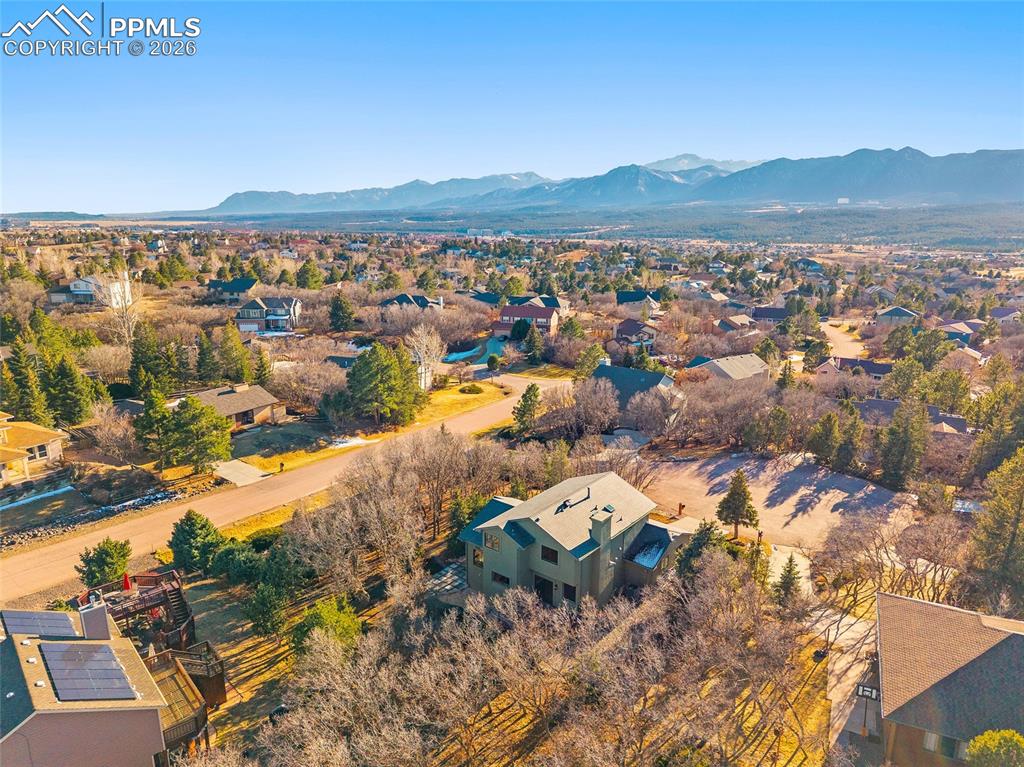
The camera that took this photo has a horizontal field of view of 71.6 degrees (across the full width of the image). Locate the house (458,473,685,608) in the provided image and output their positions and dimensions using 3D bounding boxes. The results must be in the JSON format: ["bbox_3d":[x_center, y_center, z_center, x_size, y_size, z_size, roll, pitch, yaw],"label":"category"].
[{"bbox_3d":[5.950,13.580,62.780,16.000,7.600,15.400,10,17,36],"label":"house"}]

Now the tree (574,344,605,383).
[{"bbox_3d":[14.340,-3.010,130.350,5.300,8.100,5.300,2,14,6],"label":"tree"}]

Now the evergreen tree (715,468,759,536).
[{"bbox_3d":[22.330,11.910,70.010,4.140,7.270,4.140,0,14,0],"label":"evergreen tree"}]

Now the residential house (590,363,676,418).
[{"bbox_3d":[17.200,1.500,103.190,12.000,7.000,12.200,11,17,38],"label":"residential house"}]

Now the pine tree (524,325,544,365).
[{"bbox_3d":[4.661,-7.999,146.027,4.040,8.150,4.040,0,14,0],"label":"pine tree"}]

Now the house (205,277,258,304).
[{"bbox_3d":[-97.500,-32.710,250.270,16.000,9.000,12.000,-1,13,-3],"label":"house"}]

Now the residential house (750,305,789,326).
[{"bbox_3d":[73.240,-17.660,195.710,12.000,5.700,9.500,5,15,19],"label":"residential house"}]

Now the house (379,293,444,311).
[{"bbox_3d":[-31.530,-24.380,221.170,18.700,6.700,13.000,1,14,6],"label":"house"}]

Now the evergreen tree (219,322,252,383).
[{"bbox_3d":[-47.900,-5.250,124.190,5.800,10.940,5.800,-5,14,-21],"label":"evergreen tree"}]

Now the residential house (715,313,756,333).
[{"bbox_3d":[53.859,-13.856,171.000,10.500,6.500,9.000,-12,18,-41],"label":"residential house"}]

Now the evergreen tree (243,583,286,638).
[{"bbox_3d":[-18.686,16.950,53.279,3.180,4.350,3.180,0,14,0],"label":"evergreen tree"}]

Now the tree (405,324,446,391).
[{"bbox_3d":[-15.760,-4.590,127.100,6.990,11.890,6.990,0,14,0],"label":"tree"}]

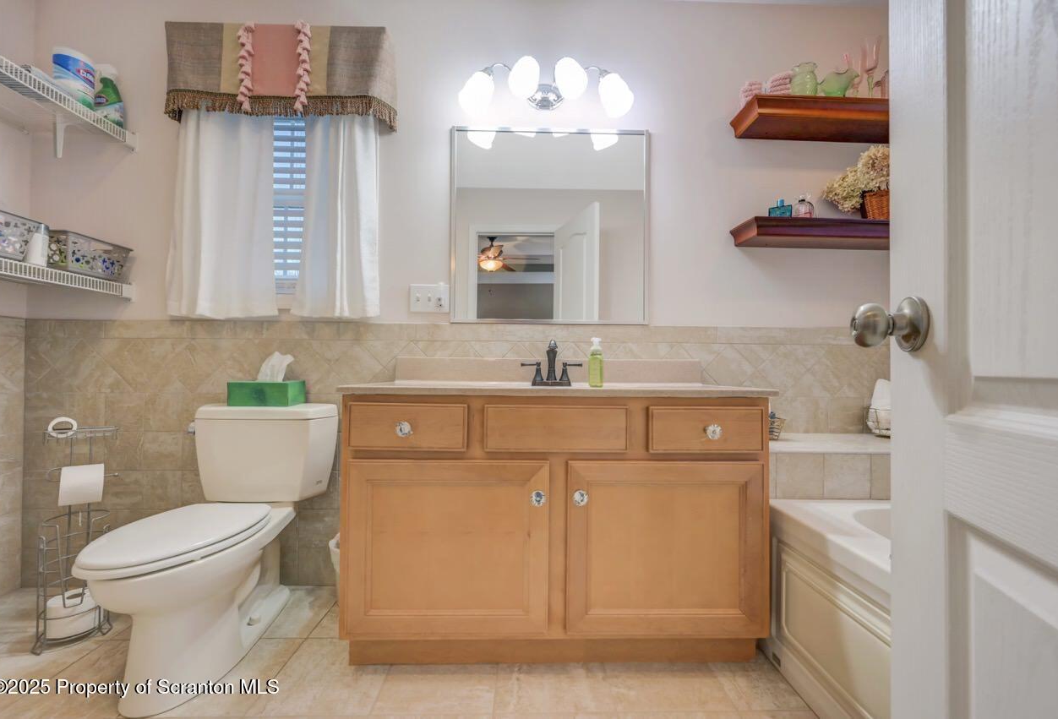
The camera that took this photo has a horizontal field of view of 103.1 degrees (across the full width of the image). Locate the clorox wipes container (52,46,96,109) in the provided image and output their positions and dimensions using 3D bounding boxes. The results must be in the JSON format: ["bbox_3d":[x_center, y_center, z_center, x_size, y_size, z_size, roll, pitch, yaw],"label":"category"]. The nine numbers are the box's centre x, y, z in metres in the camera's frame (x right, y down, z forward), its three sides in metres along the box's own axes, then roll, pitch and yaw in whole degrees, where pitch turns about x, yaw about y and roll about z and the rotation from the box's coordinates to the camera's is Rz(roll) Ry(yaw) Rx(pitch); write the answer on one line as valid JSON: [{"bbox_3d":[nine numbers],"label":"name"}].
[{"bbox_3d":[-1.714,-1.038,1.584,0.107,0.204,0.107,1,-1,-1],"label":"clorox wipes container"}]

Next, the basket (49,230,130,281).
[{"bbox_3d":[-1.705,-0.373,1.557,0.245,0.135,0.235,1,-1,-1],"label":"basket"}]

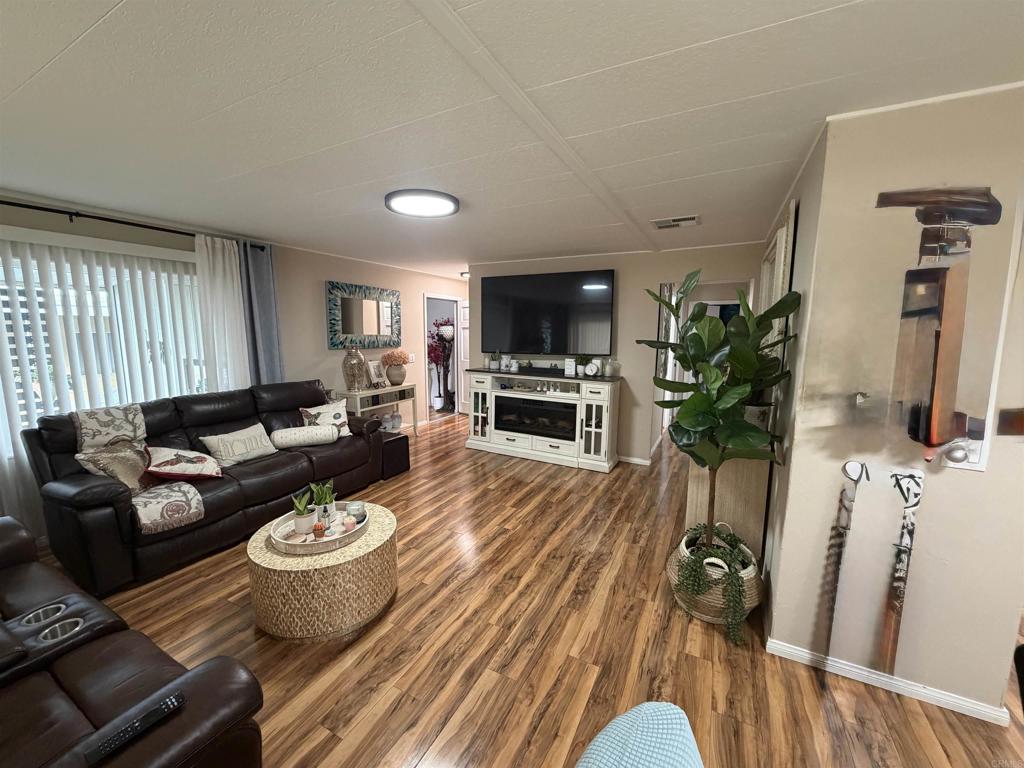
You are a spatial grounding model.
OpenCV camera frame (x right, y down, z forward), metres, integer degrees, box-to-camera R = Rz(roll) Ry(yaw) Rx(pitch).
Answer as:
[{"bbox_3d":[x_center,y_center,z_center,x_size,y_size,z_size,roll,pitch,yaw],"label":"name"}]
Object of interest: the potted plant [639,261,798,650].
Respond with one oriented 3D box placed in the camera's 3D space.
[{"bbox_3d":[1.031,0.317,2.224,0.730,1.820,0.690,5,9,27],"label":"potted plant"}]

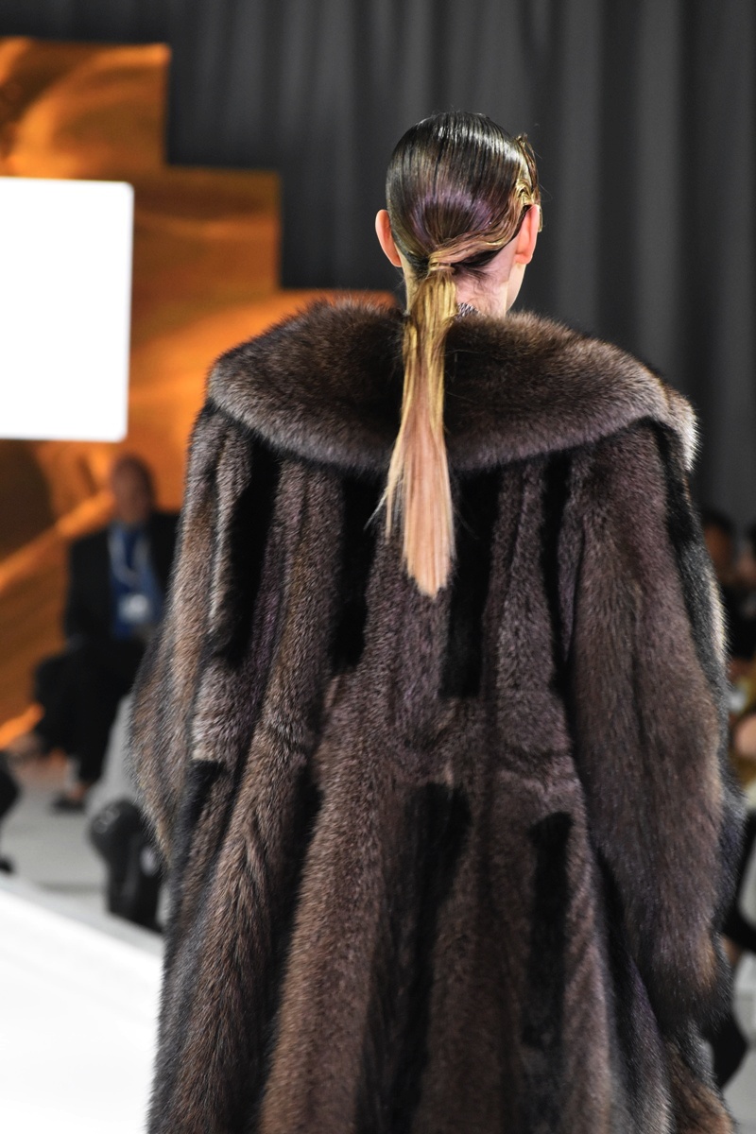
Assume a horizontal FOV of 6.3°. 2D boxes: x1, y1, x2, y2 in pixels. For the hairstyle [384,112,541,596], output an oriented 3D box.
[{"bbox_3d":[0.090,-0.229,7.380,0.180,0.525,0.240,2,2,16],"label":"hairstyle"}]

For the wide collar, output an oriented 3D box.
[{"bbox_3d":[0.081,-0.191,7.420,0.530,0.210,0.380,2,2,15],"label":"wide collar"}]

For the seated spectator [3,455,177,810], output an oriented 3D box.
[{"bbox_3d":[-0.997,0.234,24.400,0.620,1.300,0.850,3,2,30],"label":"seated spectator"}]

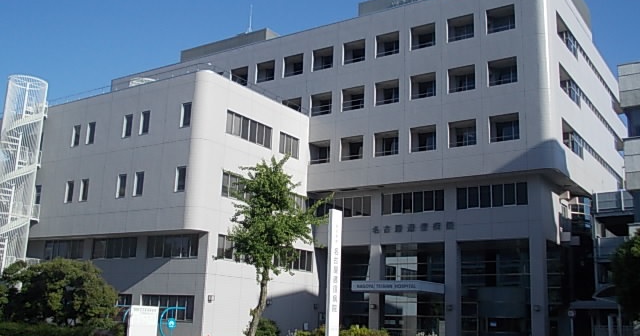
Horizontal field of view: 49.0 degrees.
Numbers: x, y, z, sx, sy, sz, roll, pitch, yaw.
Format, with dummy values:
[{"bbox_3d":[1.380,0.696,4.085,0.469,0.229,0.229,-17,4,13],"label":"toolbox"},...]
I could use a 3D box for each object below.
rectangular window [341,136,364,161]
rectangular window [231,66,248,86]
[{"bbox_3d":[2.451,-1.439,52.657,1.966,1.778,0.300,-7,-16,34],"label":"rectangular window"},{"bbox_3d":[-6.977,-7.798,61.243,1.940,1.734,0.300,-7,-16,34],"label":"rectangular window"}]

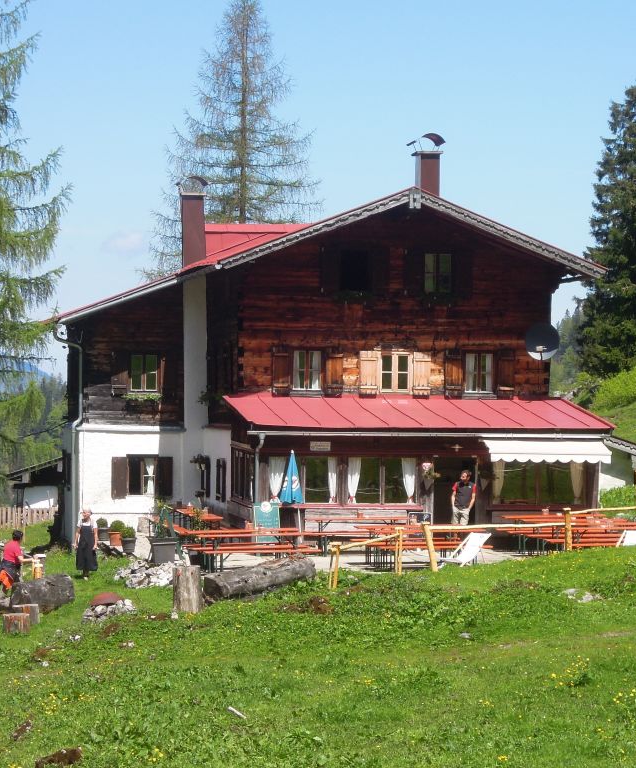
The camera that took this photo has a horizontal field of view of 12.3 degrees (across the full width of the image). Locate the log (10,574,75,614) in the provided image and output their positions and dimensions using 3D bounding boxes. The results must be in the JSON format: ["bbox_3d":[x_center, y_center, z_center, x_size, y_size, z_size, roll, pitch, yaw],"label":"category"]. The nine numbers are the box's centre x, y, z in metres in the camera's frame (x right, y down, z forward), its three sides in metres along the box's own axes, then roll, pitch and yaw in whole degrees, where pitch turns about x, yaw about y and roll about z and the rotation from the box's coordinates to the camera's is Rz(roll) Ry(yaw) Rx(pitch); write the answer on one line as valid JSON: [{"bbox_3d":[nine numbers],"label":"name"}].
[{"bbox_3d":[-5.596,4.284,60.200,1.200,0.660,0.640,0,0,-42],"label":"log"}]

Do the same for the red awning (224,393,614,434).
[{"bbox_3d":[2.103,0.672,64.577,7.963,0.780,3.800,0,1,-10],"label":"red awning"}]

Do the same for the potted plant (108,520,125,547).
[{"bbox_3d":[-4.437,3.300,65.300,0.360,0.580,0.360,0,1,-10],"label":"potted plant"}]

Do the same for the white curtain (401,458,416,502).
[{"bbox_3d":[1.985,2.113,64.596,0.310,0.994,0.090,0,1,-14],"label":"white curtain"}]

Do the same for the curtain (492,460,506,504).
[{"bbox_3d":[3.990,2.154,65.097,0.272,0.995,0.090,0,1,-14],"label":"curtain"}]

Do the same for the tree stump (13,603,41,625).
[{"bbox_3d":[-5.755,4.550,58.400,0.540,0.380,0.520,0,0,-9],"label":"tree stump"}]

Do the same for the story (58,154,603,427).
[{"bbox_3d":[-0.221,-1.978,70.025,11.743,6.034,9.500,0,1,-10],"label":"story"}]

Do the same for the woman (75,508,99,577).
[{"bbox_3d":[-5.345,3.694,68.300,0.550,1.650,0.380,0,1,2],"label":"woman"}]

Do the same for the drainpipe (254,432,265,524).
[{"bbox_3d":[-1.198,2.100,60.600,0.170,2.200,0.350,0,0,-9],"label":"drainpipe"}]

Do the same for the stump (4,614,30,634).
[{"bbox_3d":[-5.820,4.633,57.100,0.520,0.380,0.520,0,0,-9],"label":"stump"}]

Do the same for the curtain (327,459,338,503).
[{"bbox_3d":[0.321,2.092,64.181,0.214,0.994,0.090,0,1,-14],"label":"curtain"}]

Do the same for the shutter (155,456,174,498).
[{"bbox_3d":[-3.521,2.160,68.143,0.396,0.956,0.050,0,1,-14],"label":"shutter"}]

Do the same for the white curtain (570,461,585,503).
[{"bbox_3d":[5.743,2.181,65.535,0.309,1.004,0.090,0,1,-14],"label":"white curtain"}]

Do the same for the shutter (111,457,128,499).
[{"bbox_3d":[-4.557,2.157,67.885,0.369,0.964,0.050,0,1,-14],"label":"shutter"}]

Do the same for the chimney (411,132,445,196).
[{"bbox_3d":[2.454,-4.875,66.300,0.700,1.600,0.680,0,0,-9],"label":"chimney"}]

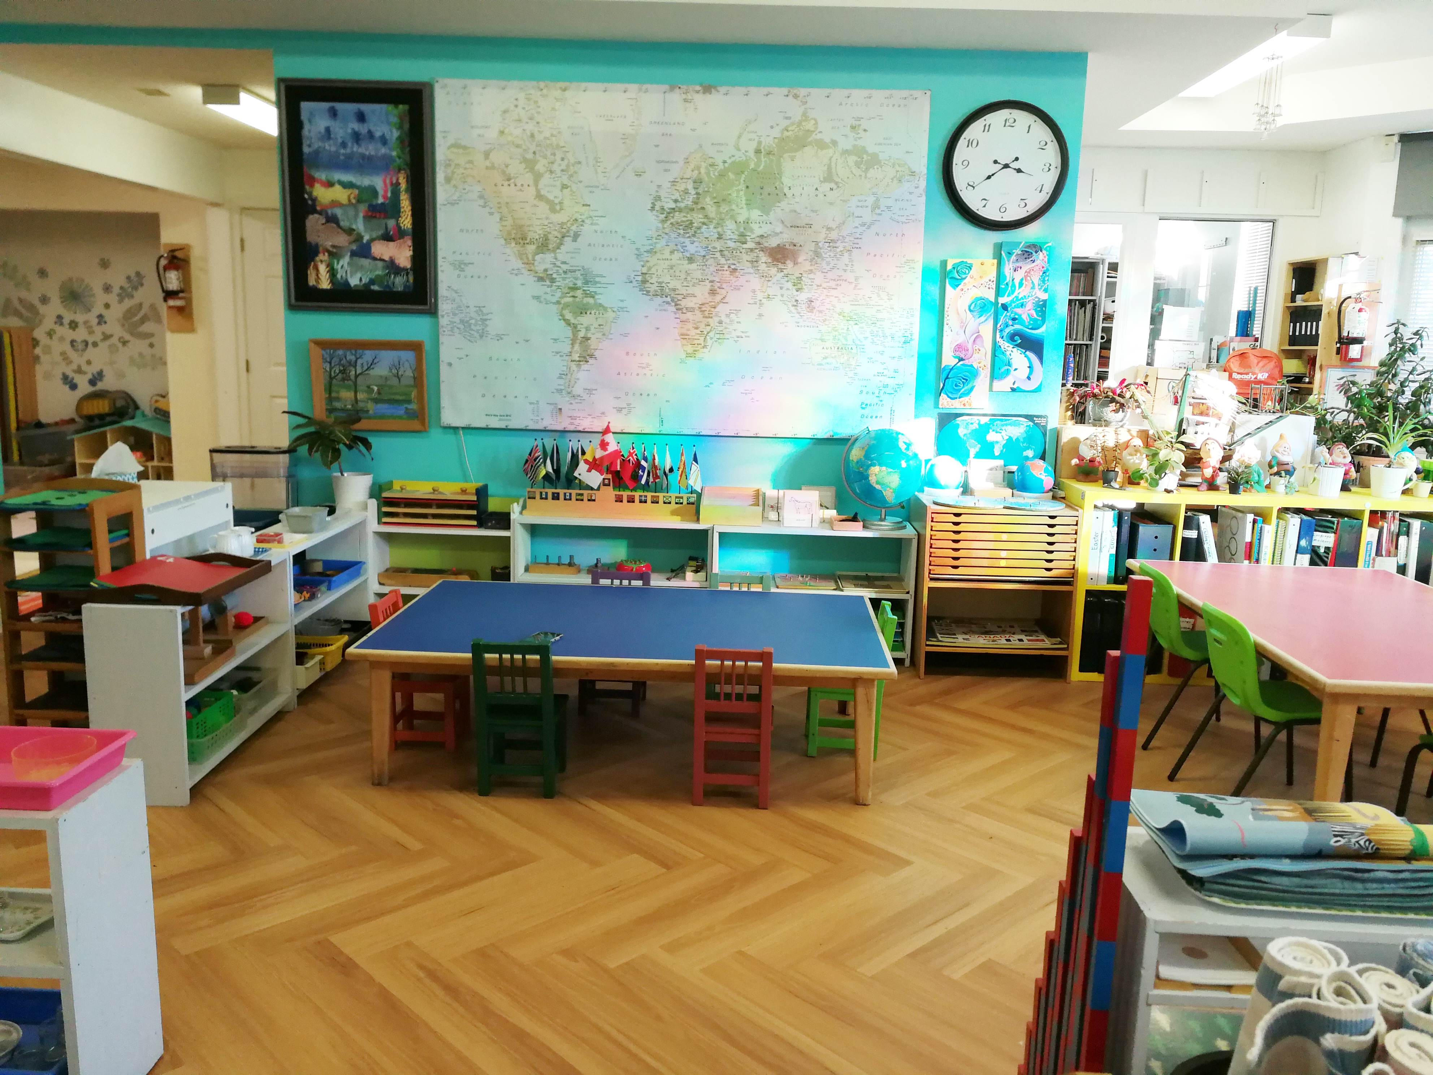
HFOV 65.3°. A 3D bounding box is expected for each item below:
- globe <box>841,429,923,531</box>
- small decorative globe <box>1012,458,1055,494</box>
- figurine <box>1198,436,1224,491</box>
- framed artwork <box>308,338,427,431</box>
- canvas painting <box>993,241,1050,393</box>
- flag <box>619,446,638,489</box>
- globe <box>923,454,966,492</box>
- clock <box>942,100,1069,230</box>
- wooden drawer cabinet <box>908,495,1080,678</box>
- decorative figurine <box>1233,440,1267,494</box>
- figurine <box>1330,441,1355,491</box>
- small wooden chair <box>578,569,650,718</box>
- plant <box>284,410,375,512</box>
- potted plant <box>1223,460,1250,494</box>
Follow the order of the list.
[{"bbox_3d":[0.700,-0.252,4.699,0.350,0.421,0.320,2,10,3],"label":"globe"},{"bbox_3d":[1.340,-0.247,4.707,0.176,0.164,0.176,2,10,3],"label":"small decorative globe"},{"bbox_3d":[1.959,-0.294,4.434,0.105,0.215,0.100,3,10,6],"label":"figurine"},{"bbox_3d":[-1.468,-0.642,4.721,0.490,0.375,0.025,2,10,1],"label":"framed artwork"},{"bbox_3d":[1.282,-0.921,4.695,0.203,0.614,0.030,2,10,3],"label":"canvas painting"},{"bbox_3d":[-0.370,-0.300,4.768,0.081,0.193,0.040,2,10,3],"label":"flag"},{"bbox_3d":[0.943,-0.264,4.636,0.160,0.165,0.160,2,10,1],"label":"globe"},{"bbox_3d":[1.186,-1.522,4.582,0.506,0.506,0.050,2,10,3],"label":"clock"},{"bbox_3d":[1.137,0.196,4.640,0.600,0.700,0.420,2,10,3],"label":"wooden drawer cabinet"},{"bbox_3d":[2.128,-0.283,4.462,0.130,0.210,0.120,5,11,19],"label":"decorative figurine"},{"bbox_3d":[2.586,-0.296,4.631,0.125,0.197,0.105,2,10,3],"label":"figurine"},{"bbox_3d":[-0.366,0.380,4.041,0.228,0.470,0.272,2,10,3],"label":"small wooden chair"},{"bbox_3d":[-1.579,-0.321,4.584,0.350,0.420,0.320,2,10,1],"label":"plant"},{"bbox_3d":[2.034,-0.237,4.371,0.110,0.135,0.110,2,10,1],"label":"potted plant"}]

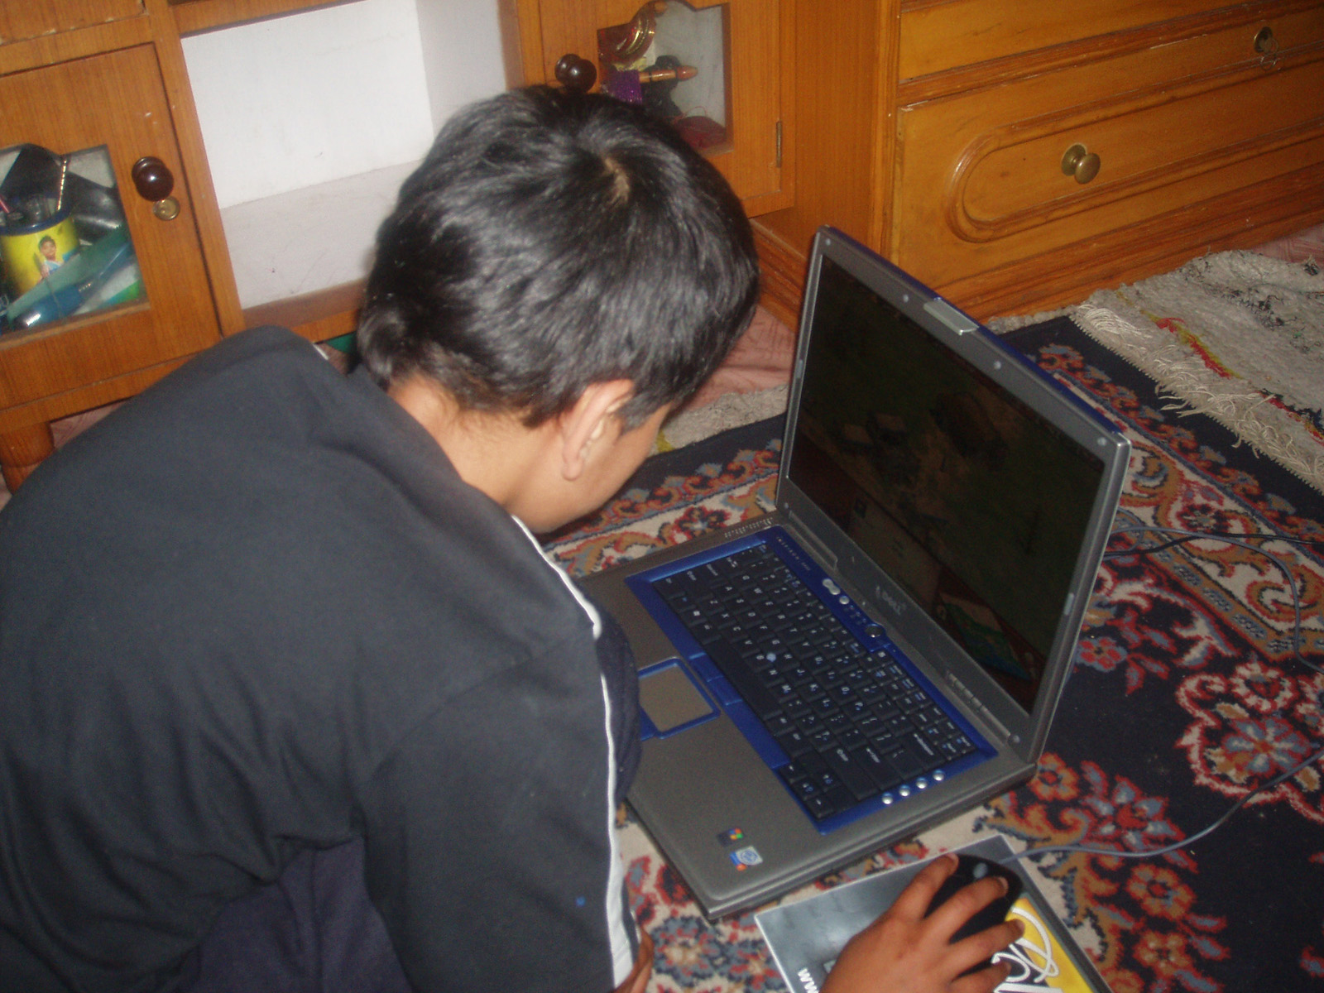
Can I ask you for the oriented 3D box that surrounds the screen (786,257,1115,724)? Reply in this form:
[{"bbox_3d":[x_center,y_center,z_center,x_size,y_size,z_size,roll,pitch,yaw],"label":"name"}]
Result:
[{"bbox_3d":[0.195,-0.019,1.000,0.010,0.208,0.330,-12,37,-24],"label":"screen"}]

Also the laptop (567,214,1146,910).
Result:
[{"bbox_3d":[0.080,0.038,0.970,0.311,0.295,0.352,-18,39,-20],"label":"laptop"}]

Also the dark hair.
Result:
[{"bbox_3d":[-0.041,-0.112,0.681,0.202,0.182,0.168,17,29,-43],"label":"dark hair"}]

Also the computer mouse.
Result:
[{"bbox_3d":[0.194,0.268,0.865,0.061,0.036,0.105,23,44,31],"label":"computer mouse"}]

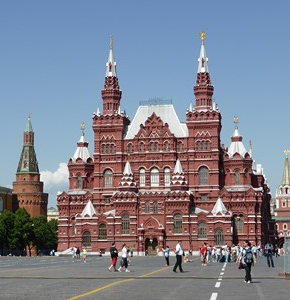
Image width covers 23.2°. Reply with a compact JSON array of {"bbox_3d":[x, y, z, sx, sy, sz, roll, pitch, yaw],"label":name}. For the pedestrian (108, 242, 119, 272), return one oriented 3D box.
[{"bbox_3d":[-1.801,6.165,40.413,0.600,1.670,0.500,0,-8,0],"label":"pedestrian"}]

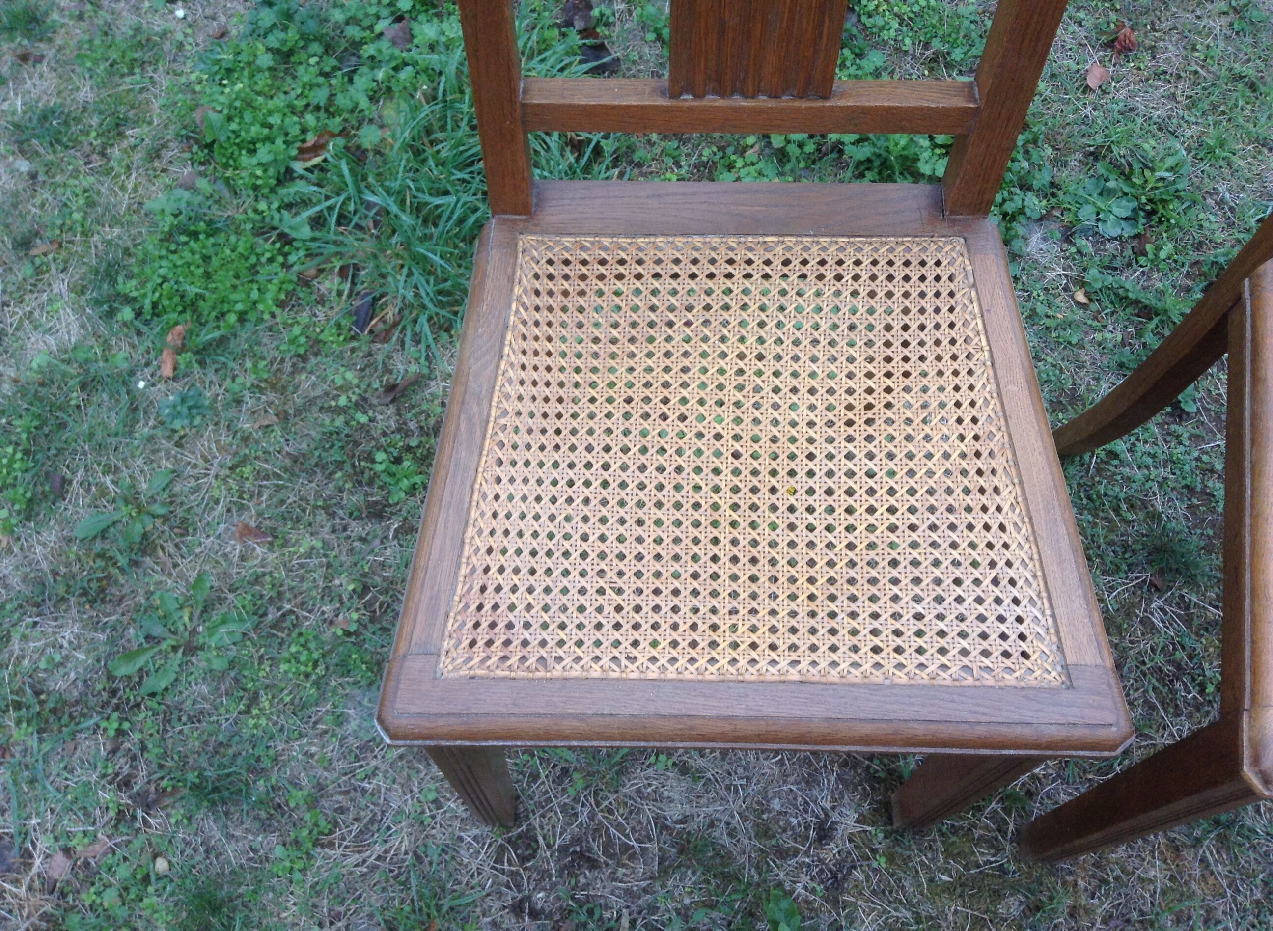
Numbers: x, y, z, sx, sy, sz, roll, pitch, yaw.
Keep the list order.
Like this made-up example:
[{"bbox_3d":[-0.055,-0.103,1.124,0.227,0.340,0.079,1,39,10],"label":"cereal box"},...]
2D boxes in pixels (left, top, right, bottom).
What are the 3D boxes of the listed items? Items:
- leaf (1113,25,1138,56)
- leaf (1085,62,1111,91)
[{"bbox_3d":[0.613,-0.533,1.519,0.027,0.020,0.034,9,66,4],"label":"leaf"},{"bbox_3d":[0.571,-0.482,1.499,0.028,0.012,0.034,8,66,3],"label":"leaf"}]

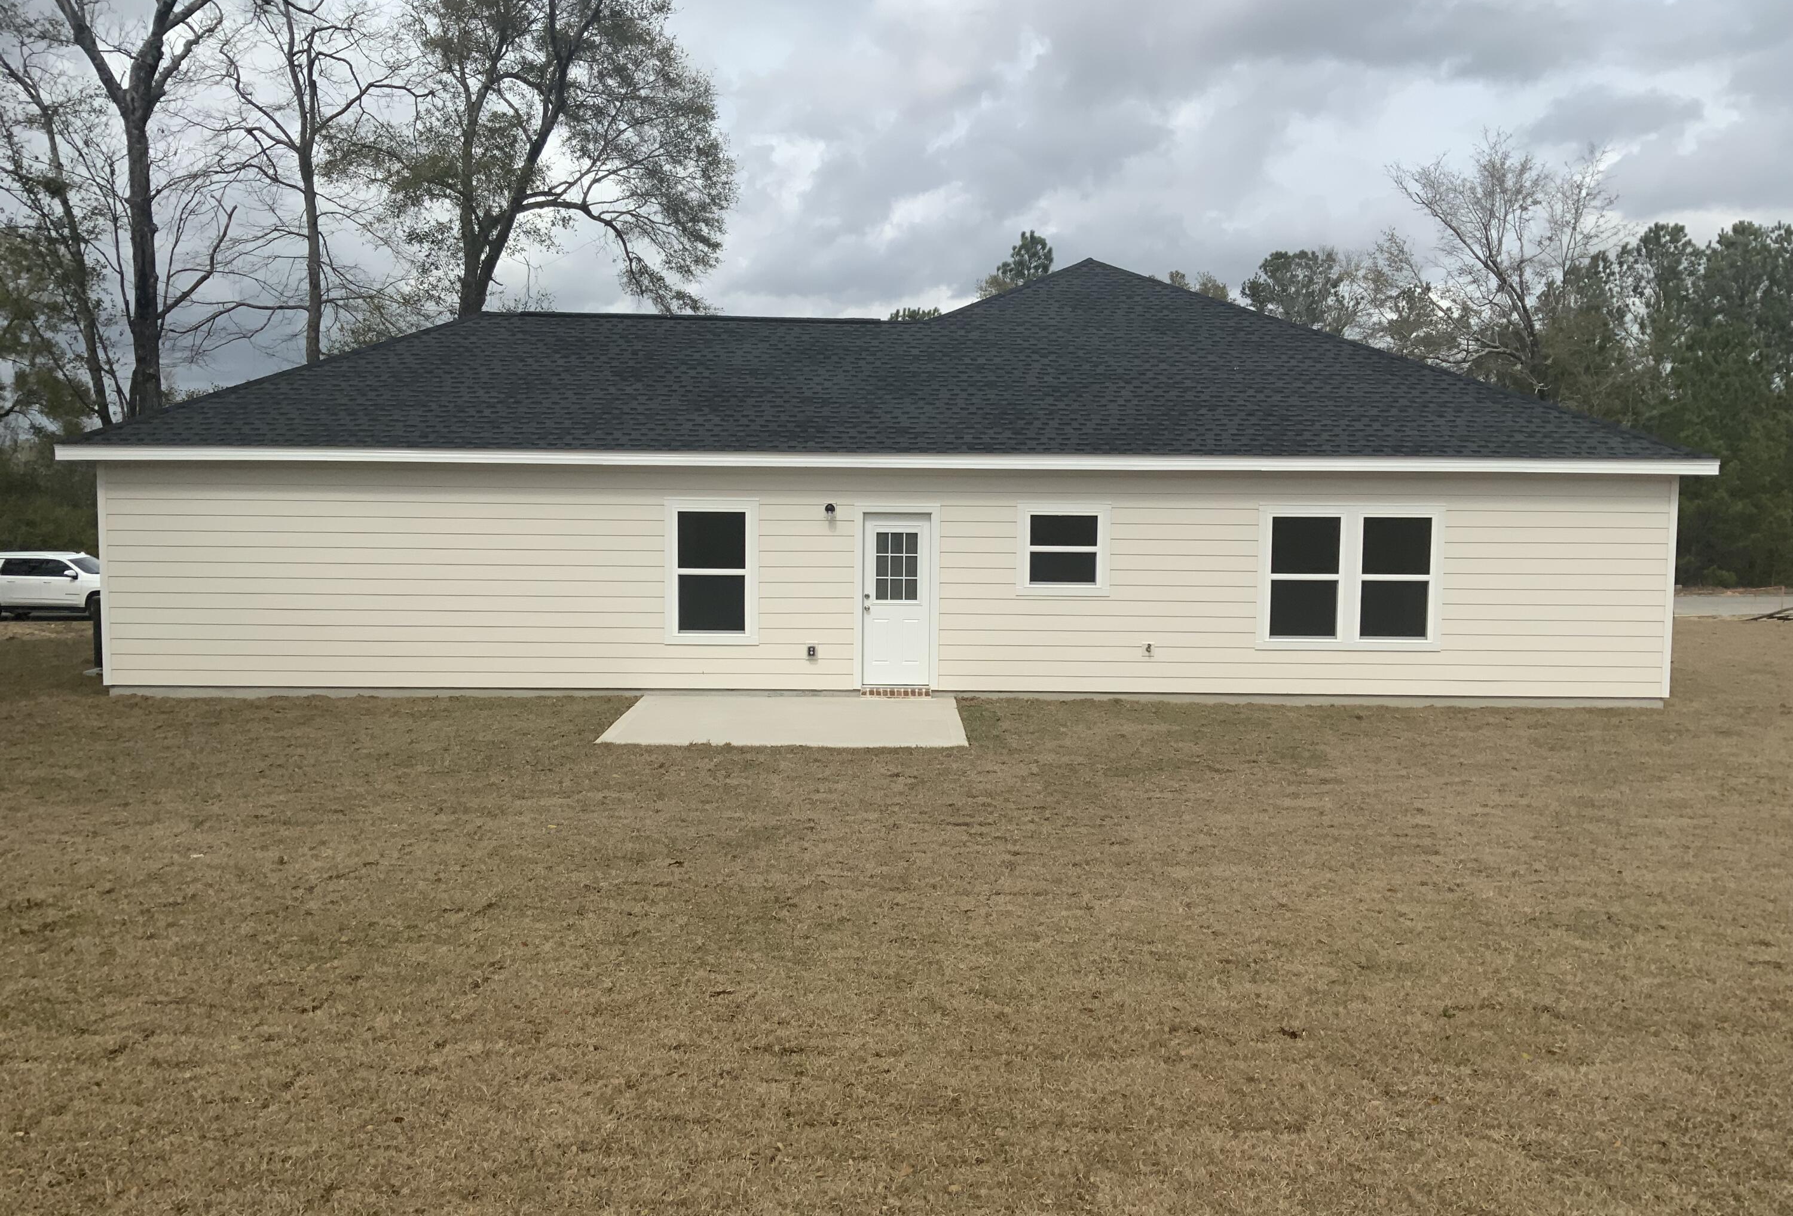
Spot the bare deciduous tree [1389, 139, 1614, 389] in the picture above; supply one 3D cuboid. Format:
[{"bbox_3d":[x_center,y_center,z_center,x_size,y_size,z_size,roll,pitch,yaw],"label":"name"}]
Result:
[{"bbox_3d":[23.300,-9.400,58.000,9.000,17.500,8.500,0,4,0],"label":"bare deciduous tree"}]

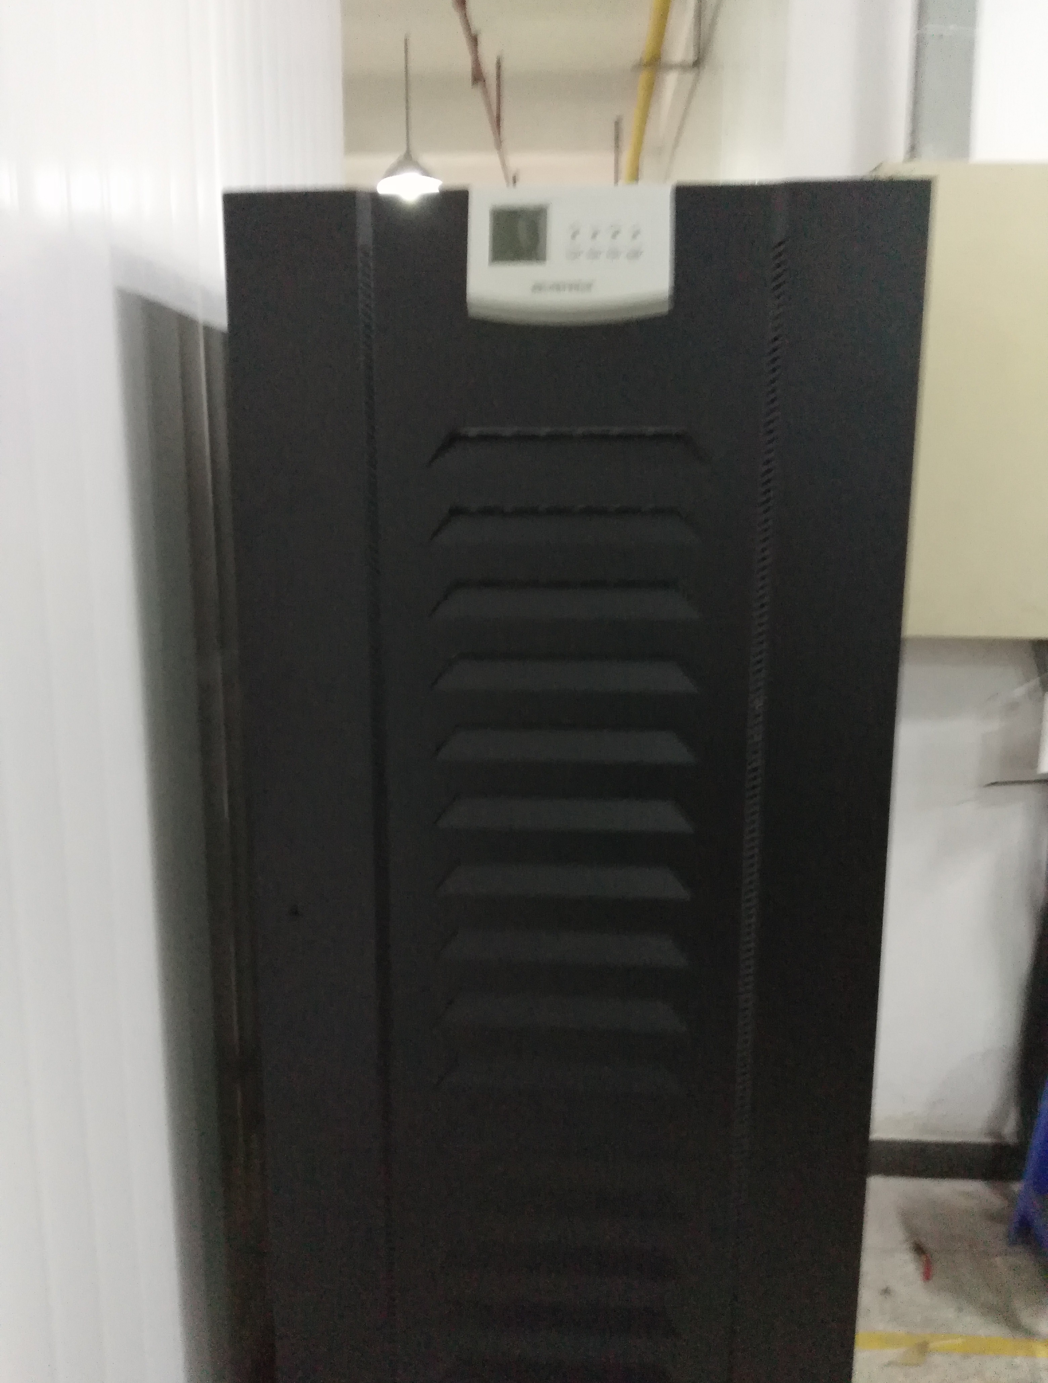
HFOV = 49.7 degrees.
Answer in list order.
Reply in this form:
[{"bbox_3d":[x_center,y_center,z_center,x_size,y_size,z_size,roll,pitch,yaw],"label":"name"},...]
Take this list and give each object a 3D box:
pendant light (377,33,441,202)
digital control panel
[{"bbox_3d":[-0.667,-3.298,6.509,0.369,0.877,0.369,0,10,0],"label":"pendant light"},{"bbox_3d":[0.040,-0.375,0.981,0.174,0.111,0.030,1,11,4],"label":"digital control panel"}]

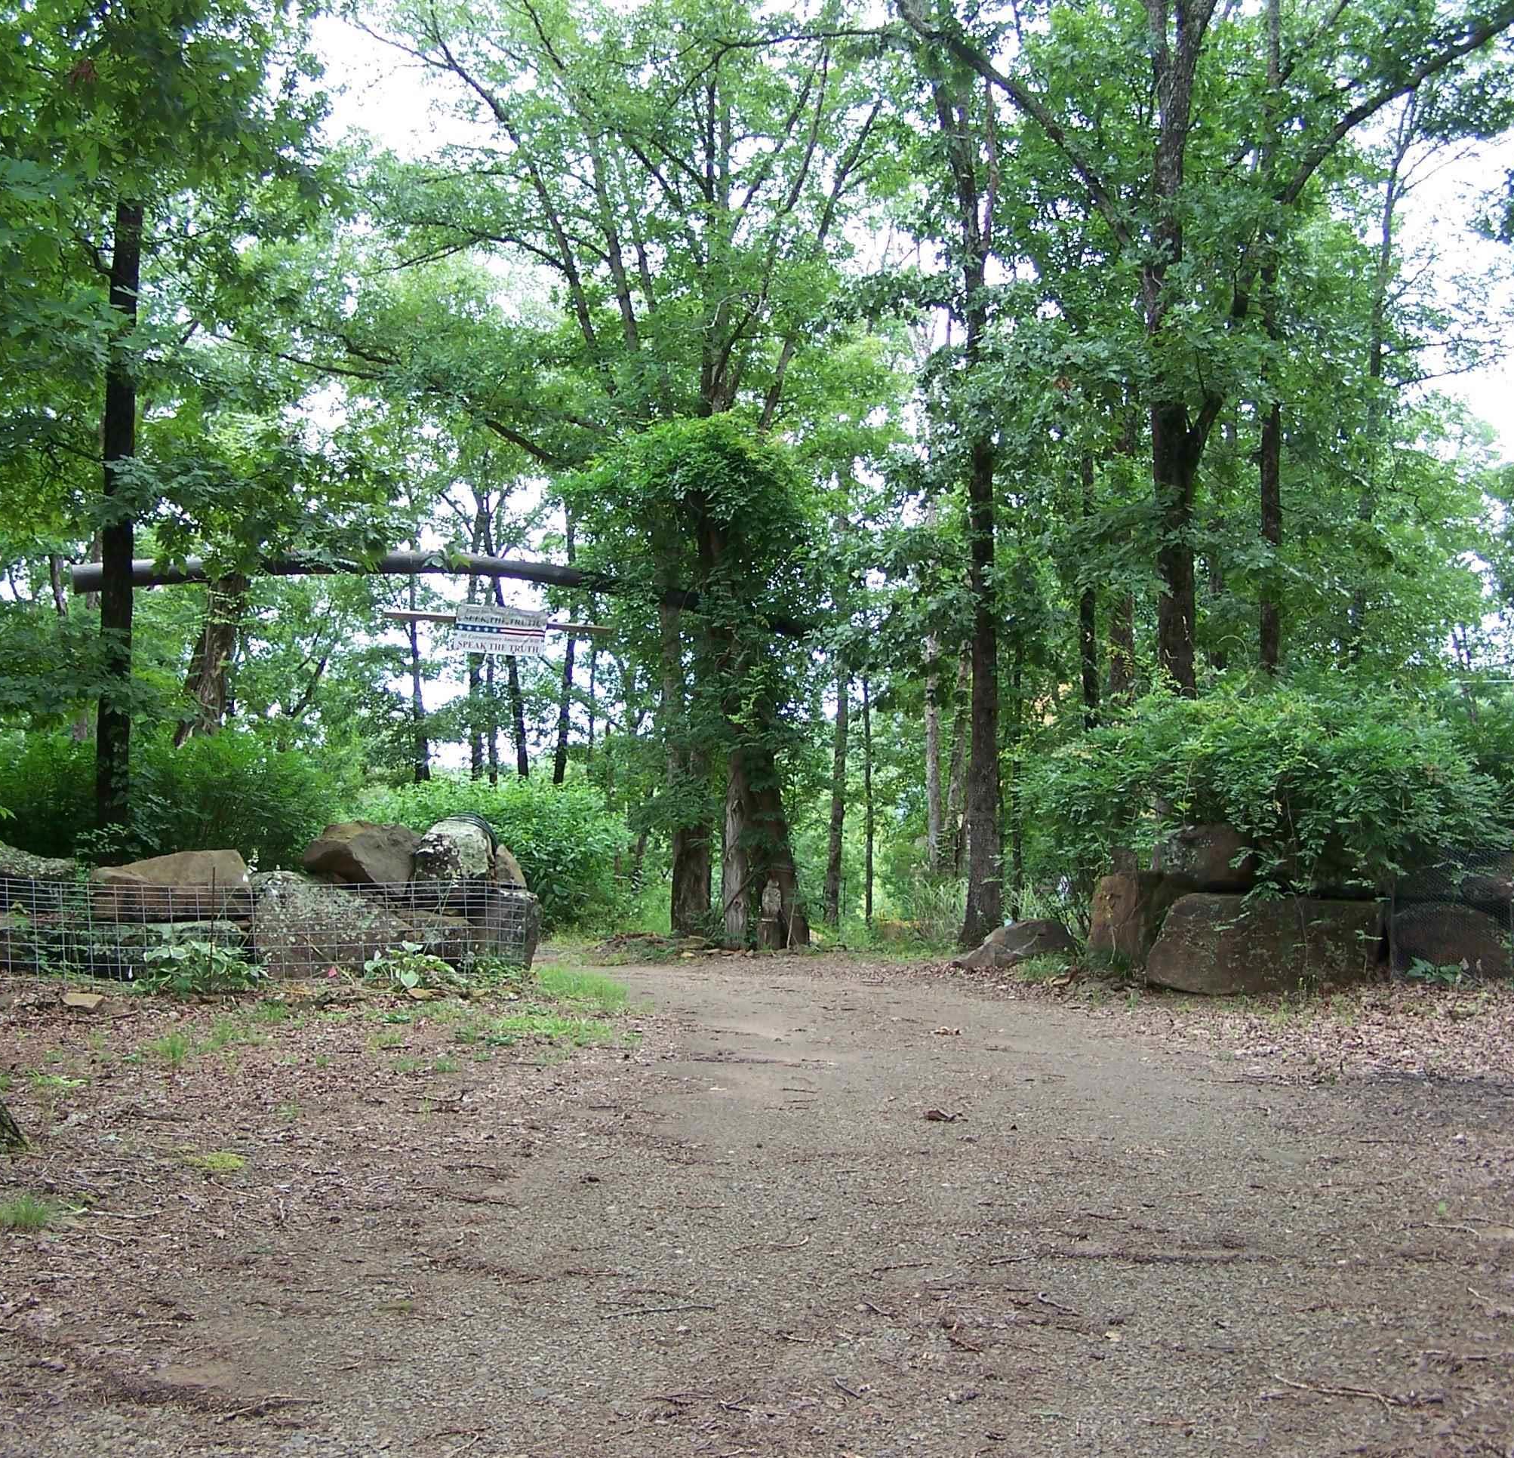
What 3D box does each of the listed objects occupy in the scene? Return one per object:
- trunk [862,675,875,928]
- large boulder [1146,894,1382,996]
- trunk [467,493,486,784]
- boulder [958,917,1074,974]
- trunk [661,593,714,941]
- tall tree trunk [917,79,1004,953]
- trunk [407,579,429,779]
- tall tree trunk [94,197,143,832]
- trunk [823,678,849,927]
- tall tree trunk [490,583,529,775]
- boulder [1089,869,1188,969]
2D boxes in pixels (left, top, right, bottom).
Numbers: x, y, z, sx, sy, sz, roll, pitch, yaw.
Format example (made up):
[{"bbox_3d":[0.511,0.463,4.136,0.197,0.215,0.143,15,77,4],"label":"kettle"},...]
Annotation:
[{"bbox_3d":[1.185,0.769,22.500,0.137,2.674,0.130,0,-1,0],"label":"trunk"},{"bbox_3d":[3.589,1.526,15.100,1.616,0.691,0.950,0,-1,-7],"label":"large boulder"},{"bbox_3d":[-4.059,-1.335,31.000,0.272,4.104,0.260,0,-1,0],"label":"trunk"},{"bbox_3d":[2.014,1.684,16.600,0.917,0.408,0.650,0,-1,0],"label":"boulder"},{"bbox_3d":[-0.662,0.384,20.000,0.460,3.117,0.400,0,-1,0],"label":"trunk"},{"bbox_3d":[1.745,-1.915,18.300,0.705,7.619,0.500,0,-1,0],"label":"tall tree trunk"},{"bbox_3d":[-4.761,-0.673,30.000,0.304,2.818,0.250,0,-1,0],"label":"trunk"},{"bbox_3d":[-5.177,-1.736,17.300,0.374,5.159,0.300,0,-1,0],"label":"tall tree trunk"},{"bbox_3d":[0.814,0.759,22.000,0.253,2.568,0.220,0,-1,0],"label":"trunk"},{"bbox_3d":[-3.585,-0.739,31.000,0.250,2.868,0.240,-9,-1,0],"label":"tall tree trunk"},{"bbox_3d":[2.835,1.426,15.900,0.724,0.706,0.700,0,-1,0],"label":"boulder"}]

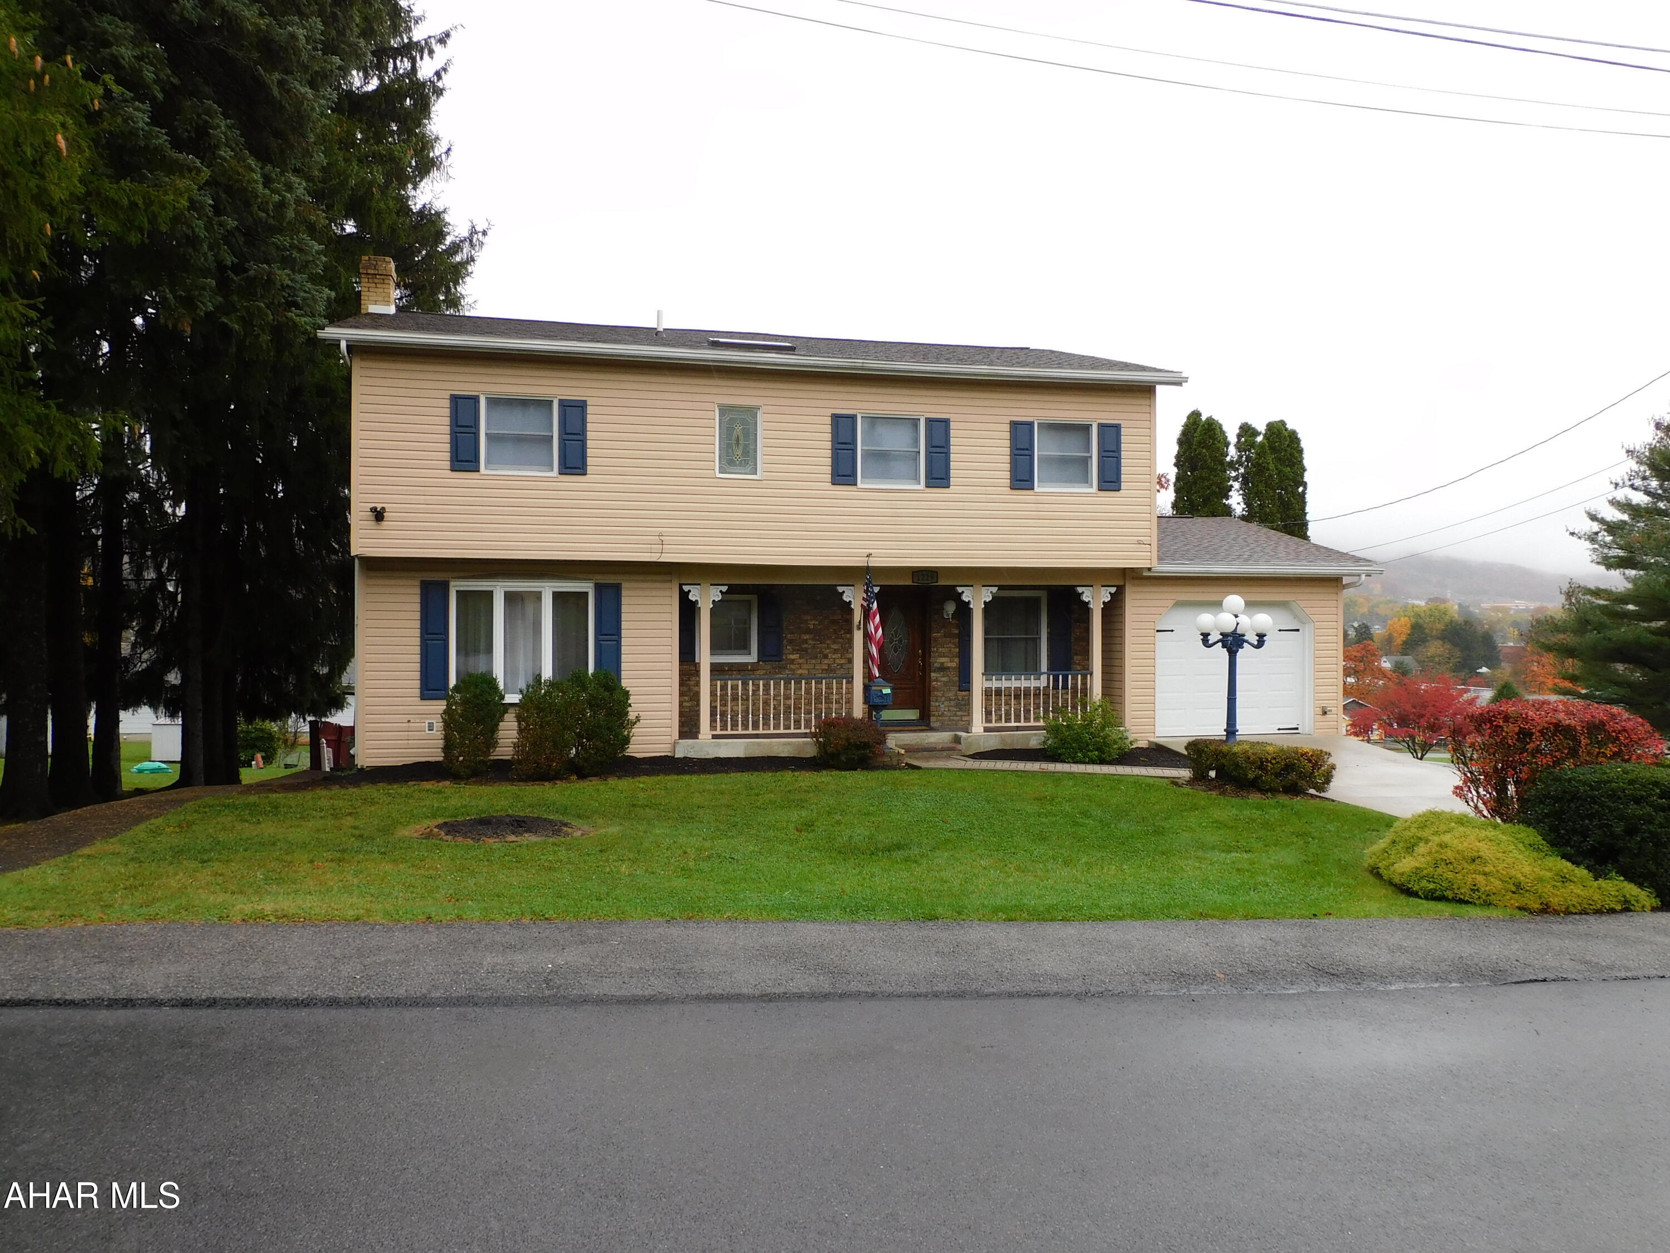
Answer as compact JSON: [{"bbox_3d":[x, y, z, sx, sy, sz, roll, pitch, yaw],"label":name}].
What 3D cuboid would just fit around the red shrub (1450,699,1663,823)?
[{"bbox_3d":[6.350,1.220,10.200,1.700,1.160,1.400,0,-1,0],"label":"red shrub"}]

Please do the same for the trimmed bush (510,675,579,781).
[{"bbox_3d":[-3.650,1.270,14.550,0.860,1.270,0.820,0,-1,-13],"label":"trimmed bush"}]

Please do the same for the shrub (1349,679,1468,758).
[{"bbox_3d":[10.050,1.620,20.300,1.980,1.480,1.900,0,-1,0],"label":"shrub"}]

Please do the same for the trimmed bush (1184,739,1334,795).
[{"bbox_3d":[4.760,1.540,13.000,1.550,0.540,1.000,0,-1,25],"label":"trimmed bush"}]

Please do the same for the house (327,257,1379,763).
[{"bbox_3d":[0.020,-2.090,21.300,15.500,7.950,10.800,0,-1,-13],"label":"house"}]

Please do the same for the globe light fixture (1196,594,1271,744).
[{"bbox_3d":[4.540,0.740,13.200,0.910,2.190,0.910,0,-1,15],"label":"globe light fixture"}]

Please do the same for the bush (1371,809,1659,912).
[{"bbox_3d":[4.300,1.410,7.600,1.420,0.540,1.450,0,-1,0],"label":"bush"}]

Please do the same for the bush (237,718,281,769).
[{"bbox_3d":[-13.800,2.790,27.600,1.200,1.200,1.150,0,-1,0],"label":"bush"}]

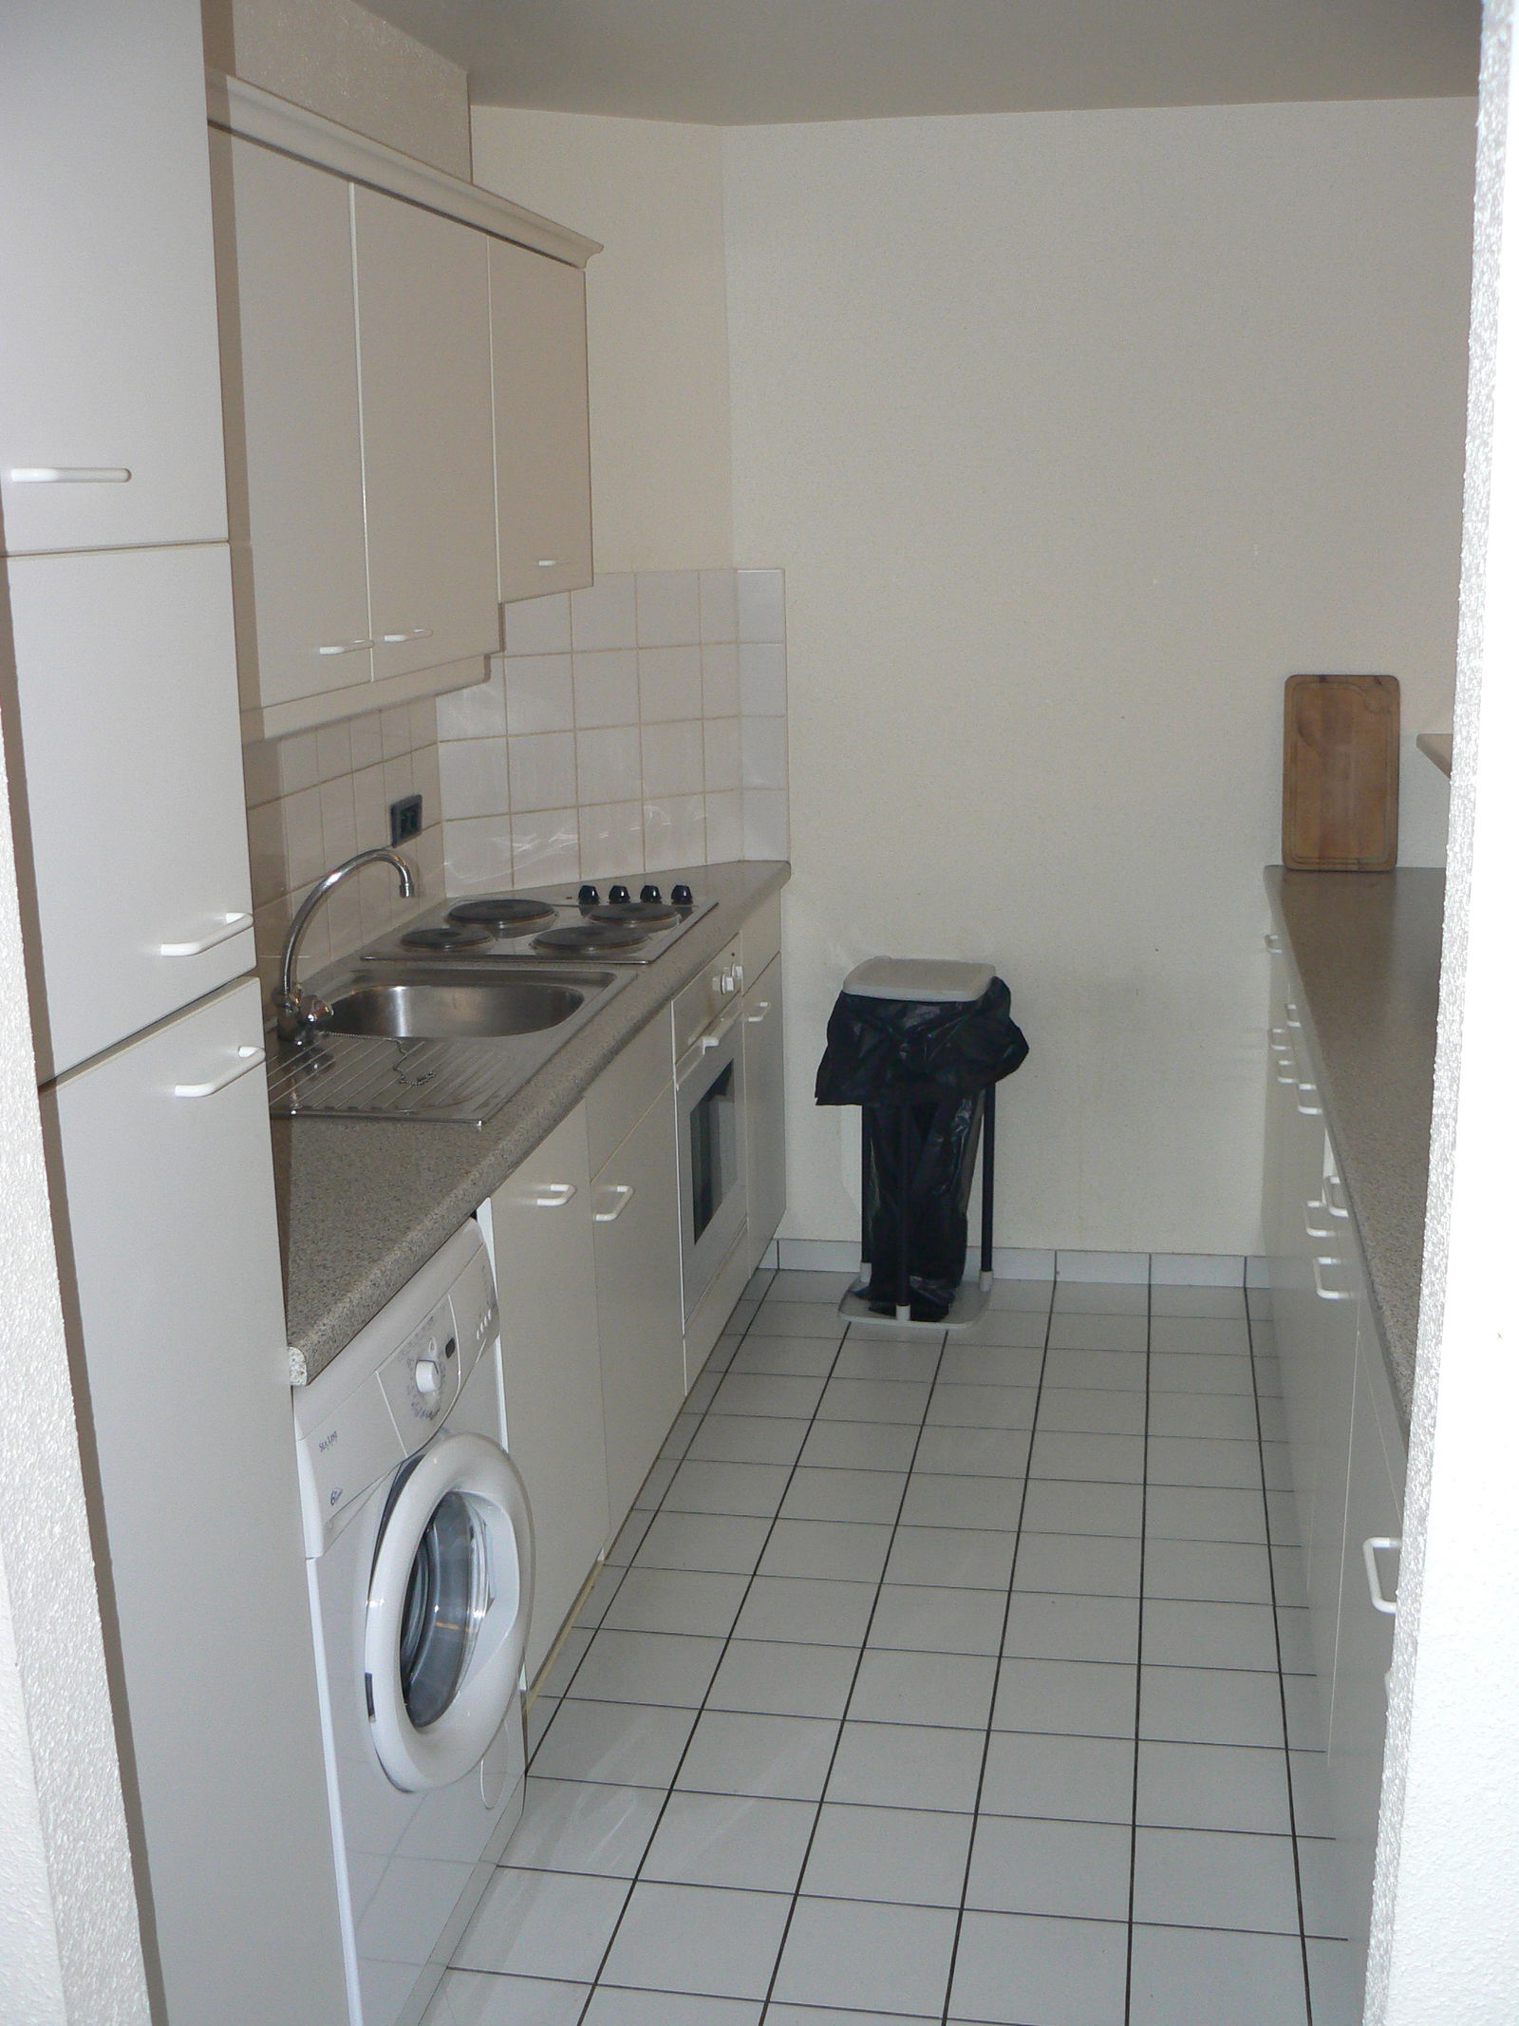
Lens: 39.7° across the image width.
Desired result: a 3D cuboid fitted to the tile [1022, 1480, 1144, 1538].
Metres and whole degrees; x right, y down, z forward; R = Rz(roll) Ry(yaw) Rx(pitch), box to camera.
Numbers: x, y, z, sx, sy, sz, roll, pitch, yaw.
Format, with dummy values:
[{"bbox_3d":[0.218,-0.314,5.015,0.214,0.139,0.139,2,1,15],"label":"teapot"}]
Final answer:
[{"bbox_3d":[0.547,0.840,3.556,0.200,0.010,0.200,1,13,11],"label":"tile"}]

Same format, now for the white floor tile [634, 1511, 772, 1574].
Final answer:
[{"bbox_3d":[-0.086,0.852,3.376,0.200,0.010,0.200,1,13,10],"label":"white floor tile"}]

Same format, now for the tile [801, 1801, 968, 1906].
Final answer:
[{"bbox_3d":[0.162,1.051,2.622,0.200,0.010,0.200,1,13,11],"label":"tile"}]

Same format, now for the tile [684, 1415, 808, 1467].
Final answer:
[{"bbox_3d":[-0.015,0.768,3.772,0.198,0.010,0.198,1,13,11],"label":"tile"}]

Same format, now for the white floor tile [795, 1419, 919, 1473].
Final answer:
[{"bbox_3d":[0.181,0.771,3.736,0.198,0.010,0.198,1,13,11],"label":"white floor tile"}]

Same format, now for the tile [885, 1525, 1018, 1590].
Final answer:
[{"bbox_3d":[0.305,0.869,3.355,0.197,0.010,0.197,1,13,11],"label":"tile"}]

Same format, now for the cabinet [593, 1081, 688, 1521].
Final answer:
[{"bbox_3d":[-0.451,0.434,3.312,0.560,0.560,0.540,1,13,10],"label":"cabinet"}]

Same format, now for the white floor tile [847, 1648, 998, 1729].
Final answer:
[{"bbox_3d":[0.230,0.941,2.924,0.200,0.010,0.200,1,13,10],"label":"white floor tile"}]

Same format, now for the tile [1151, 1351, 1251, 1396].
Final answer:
[{"bbox_3d":[0.847,0.699,4.037,0.197,0.010,0.197,1,13,11],"label":"tile"}]

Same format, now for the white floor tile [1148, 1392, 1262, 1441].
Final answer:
[{"bbox_3d":[0.801,0.735,3.819,0.198,0.010,0.198,1,13,11],"label":"white floor tile"}]

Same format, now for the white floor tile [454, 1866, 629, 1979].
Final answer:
[{"bbox_3d":[-0.270,1.084,2.505,0.200,0.010,0.200,1,13,11],"label":"white floor tile"}]

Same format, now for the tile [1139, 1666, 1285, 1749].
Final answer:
[{"bbox_3d":[0.613,0.944,2.854,0.198,0.010,0.198,1,13,10],"label":"tile"}]

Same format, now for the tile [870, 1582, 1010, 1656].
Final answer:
[{"bbox_3d":[0.269,0.912,3.166,0.197,0.010,0.197,1,13,11],"label":"tile"}]

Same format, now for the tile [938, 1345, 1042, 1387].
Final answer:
[{"bbox_3d":[0.452,0.693,4.111,0.197,0.010,0.197,1,13,11],"label":"tile"}]

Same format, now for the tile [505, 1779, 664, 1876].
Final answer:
[{"bbox_3d":[-0.229,1.035,2.675,0.197,0.010,0.197,1,13,11],"label":"tile"}]

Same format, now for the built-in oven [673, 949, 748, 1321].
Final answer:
[{"bbox_3d":[-0.356,0.198,3.966,0.550,0.595,0.595,1,13,11],"label":"built-in oven"}]

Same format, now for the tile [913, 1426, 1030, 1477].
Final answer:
[{"bbox_3d":[0.378,0.781,3.733,0.197,0.010,0.197,1,13,11],"label":"tile"}]

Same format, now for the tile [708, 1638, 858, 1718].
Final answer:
[{"bbox_3d":[0.037,0.939,2.958,0.198,0.010,0.198,1,13,10],"label":"tile"}]

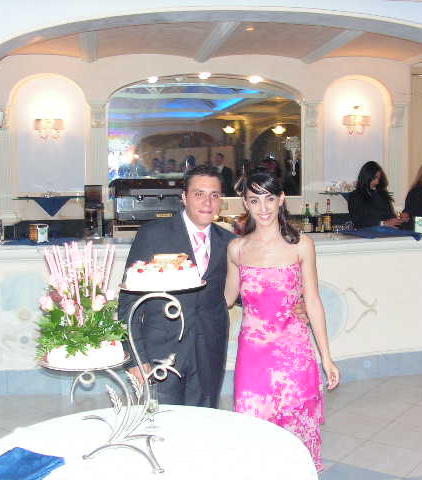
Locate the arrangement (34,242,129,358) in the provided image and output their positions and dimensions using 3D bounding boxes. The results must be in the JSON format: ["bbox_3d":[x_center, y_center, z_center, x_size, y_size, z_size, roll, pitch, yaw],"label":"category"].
[{"bbox_3d":[-0.434,0.201,2.354,0.295,0.370,0.280,-1,6,0],"label":"arrangement"}]

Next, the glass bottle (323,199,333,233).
[{"bbox_3d":[0.997,-0.208,5.963,0.078,0.285,0.078,-1,6,0],"label":"glass bottle"}]

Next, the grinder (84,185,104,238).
[{"bbox_3d":[-1.172,-0.279,7.008,0.190,0.550,0.330,-2,6,-7],"label":"grinder"}]

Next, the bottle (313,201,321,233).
[{"bbox_3d":[1.018,-0.220,6.713,0.076,0.300,0.076,-1,6,0],"label":"bottle"}]

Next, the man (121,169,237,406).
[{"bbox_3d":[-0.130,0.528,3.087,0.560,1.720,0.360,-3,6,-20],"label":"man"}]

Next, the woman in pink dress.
[{"bbox_3d":[0.330,0.540,3.276,0.510,1.690,0.340,0,6,5],"label":"woman in pink dress"}]

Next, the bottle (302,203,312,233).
[{"bbox_3d":[0.922,-0.210,6.714,0.076,0.290,0.076,-1,6,0],"label":"bottle"}]

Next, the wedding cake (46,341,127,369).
[{"bbox_3d":[-0.432,0.384,2.429,0.270,0.075,0.270,-1,6,0],"label":"wedding cake"}]

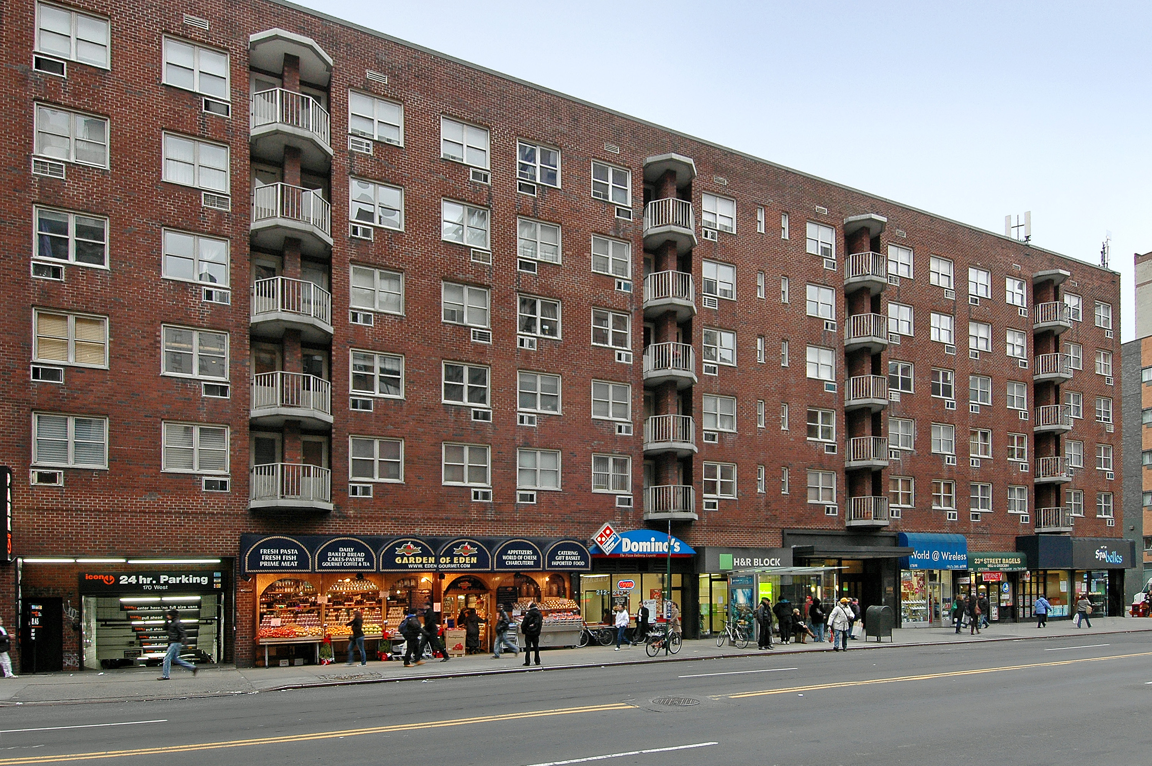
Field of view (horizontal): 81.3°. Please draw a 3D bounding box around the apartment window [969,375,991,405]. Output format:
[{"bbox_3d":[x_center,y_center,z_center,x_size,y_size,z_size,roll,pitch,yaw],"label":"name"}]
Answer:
[{"bbox_3d":[20.758,0.384,34.486,1.748,1.479,0.160,3,-8,-26],"label":"apartment window"}]

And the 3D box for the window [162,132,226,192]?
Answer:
[{"bbox_3d":[-11.045,-6.390,19.456,1.660,1.410,0.150,4,-6,-25],"label":"window"}]

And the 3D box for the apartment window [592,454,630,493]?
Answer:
[{"bbox_3d":[1.316,3.355,24.694,1.648,1.405,0.150,3,-7,-25],"label":"apartment window"}]

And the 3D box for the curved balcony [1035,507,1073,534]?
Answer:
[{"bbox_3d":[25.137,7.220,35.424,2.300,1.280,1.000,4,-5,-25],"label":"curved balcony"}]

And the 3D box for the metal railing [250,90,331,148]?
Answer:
[{"bbox_3d":[-8.579,-8.074,20.263,2.193,1.094,0.720,1,-3,-25],"label":"metal railing"}]

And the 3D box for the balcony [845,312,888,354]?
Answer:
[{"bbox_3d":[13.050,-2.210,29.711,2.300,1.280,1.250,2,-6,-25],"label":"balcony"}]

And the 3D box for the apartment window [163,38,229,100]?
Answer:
[{"bbox_3d":[-10.747,-8.903,19.038,1.651,1.363,0.150,3,-7,-25],"label":"apartment window"}]

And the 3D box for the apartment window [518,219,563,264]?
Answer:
[{"bbox_3d":[-1.304,-5.087,24.020,1.660,1.410,0.150,4,-6,-25],"label":"apartment window"}]

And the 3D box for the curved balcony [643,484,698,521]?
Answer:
[{"bbox_3d":[3.780,4.581,25.567,2.200,1.257,1.100,2,-6,-25],"label":"curved balcony"}]

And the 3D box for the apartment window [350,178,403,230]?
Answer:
[{"bbox_3d":[-6.269,-5.617,21.217,1.668,1.370,0.150,2,-6,-25],"label":"apartment window"}]

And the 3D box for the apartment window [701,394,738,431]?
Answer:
[{"bbox_3d":[5.709,1.224,26.656,1.660,1.310,0.150,2,-6,-25],"label":"apartment window"}]

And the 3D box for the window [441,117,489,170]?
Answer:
[{"bbox_3d":[-3.799,-8.218,22.961,1.662,1.420,0.150,1,-3,-25],"label":"window"}]

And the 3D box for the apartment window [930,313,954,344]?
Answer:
[{"bbox_3d":[17.583,-2.607,32.251,1.660,1.310,0.150,2,-6,-25],"label":"apartment window"}]

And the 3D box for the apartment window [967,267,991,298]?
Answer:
[{"bbox_3d":[20.055,-4.985,33.416,1.660,1.310,0.150,2,-6,-25],"label":"apartment window"}]

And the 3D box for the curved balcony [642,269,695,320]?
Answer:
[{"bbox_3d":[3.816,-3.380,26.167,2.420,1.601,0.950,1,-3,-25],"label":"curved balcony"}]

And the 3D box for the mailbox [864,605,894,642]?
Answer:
[{"bbox_3d":[11.928,9.465,26.400,0.700,1.420,0.740,4,-5,-25],"label":"mailbox"}]

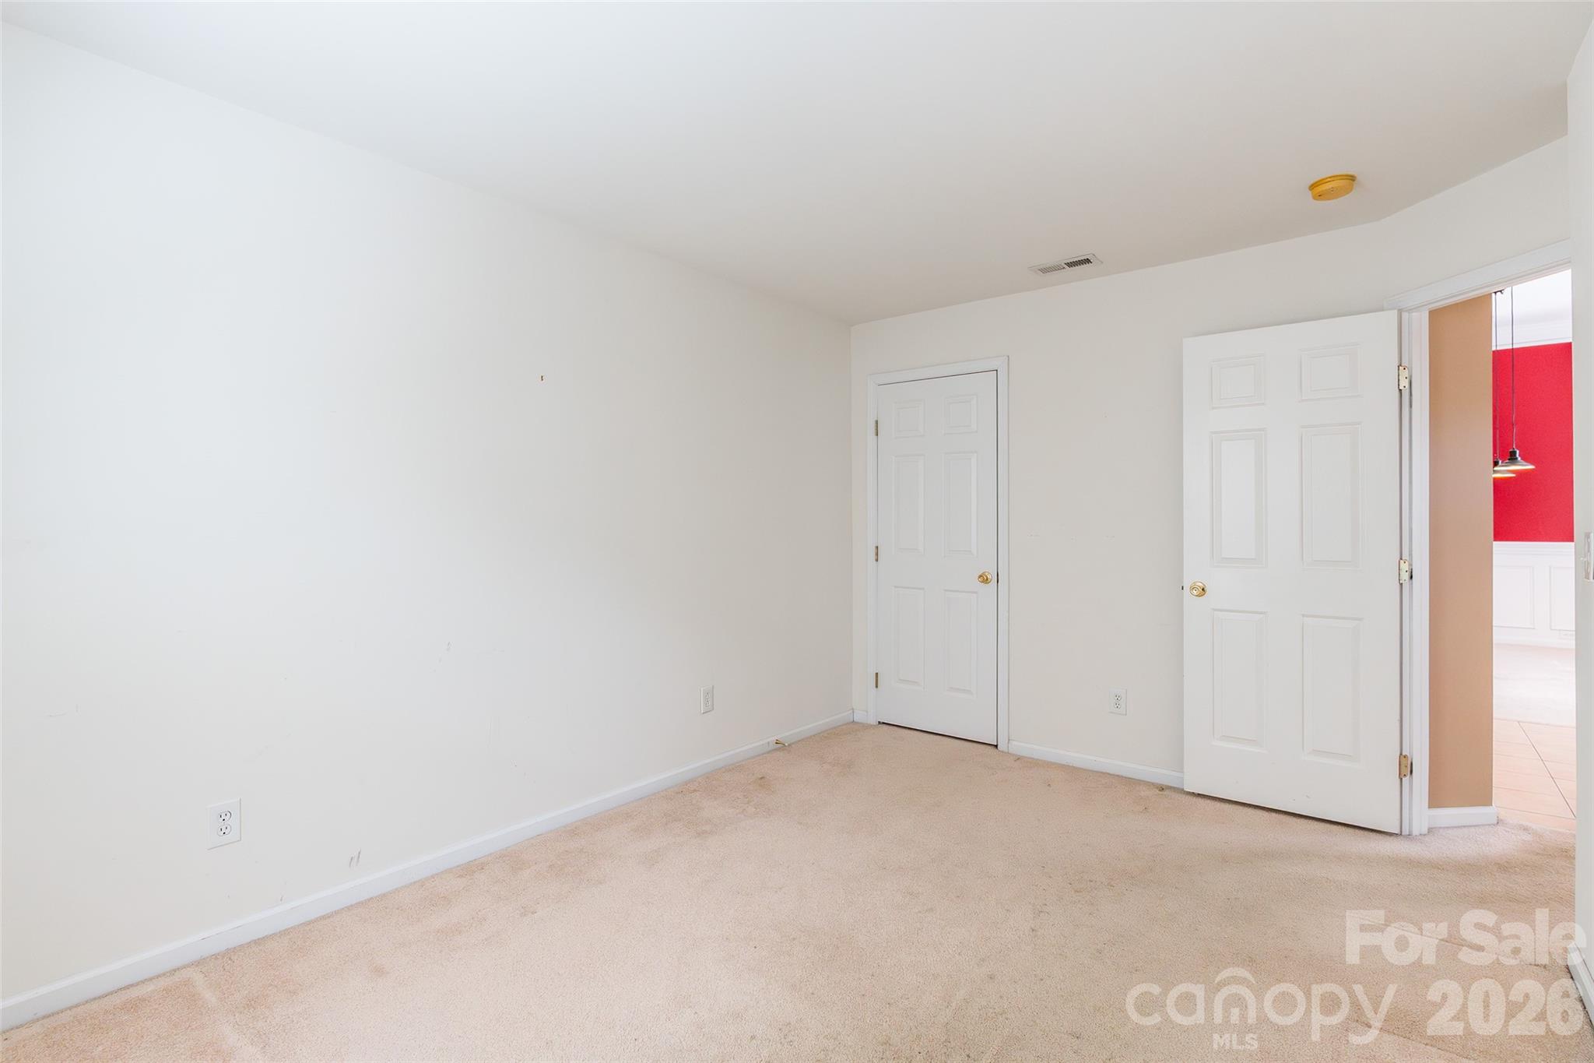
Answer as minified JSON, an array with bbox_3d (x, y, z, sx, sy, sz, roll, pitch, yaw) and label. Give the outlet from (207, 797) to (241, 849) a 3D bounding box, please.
[{"bbox_3d":[-1.649,0.843,2.040,0.009,0.122,0.078,0,1,40],"label":"outlet"}]

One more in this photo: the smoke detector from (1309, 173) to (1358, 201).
[{"bbox_3d":[1.905,-1.218,2.520,0.137,0.039,0.137,0,1,40],"label":"smoke detector"}]

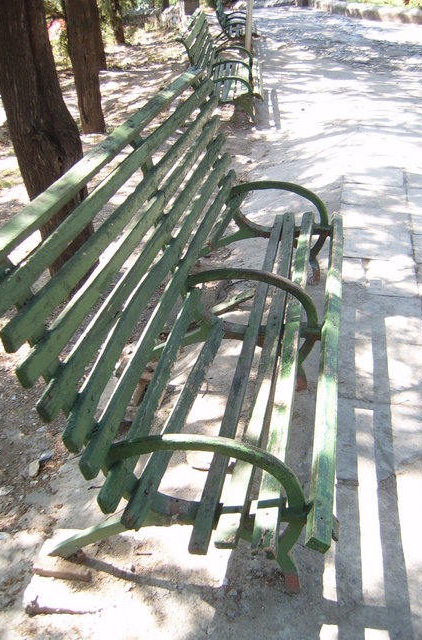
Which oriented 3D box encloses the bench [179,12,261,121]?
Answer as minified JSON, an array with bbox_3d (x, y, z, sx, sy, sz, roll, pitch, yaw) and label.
[{"bbox_3d":[0.155,-3.070,8.240,0.870,0.890,2.130,2,30,2],"label":"bench"}]

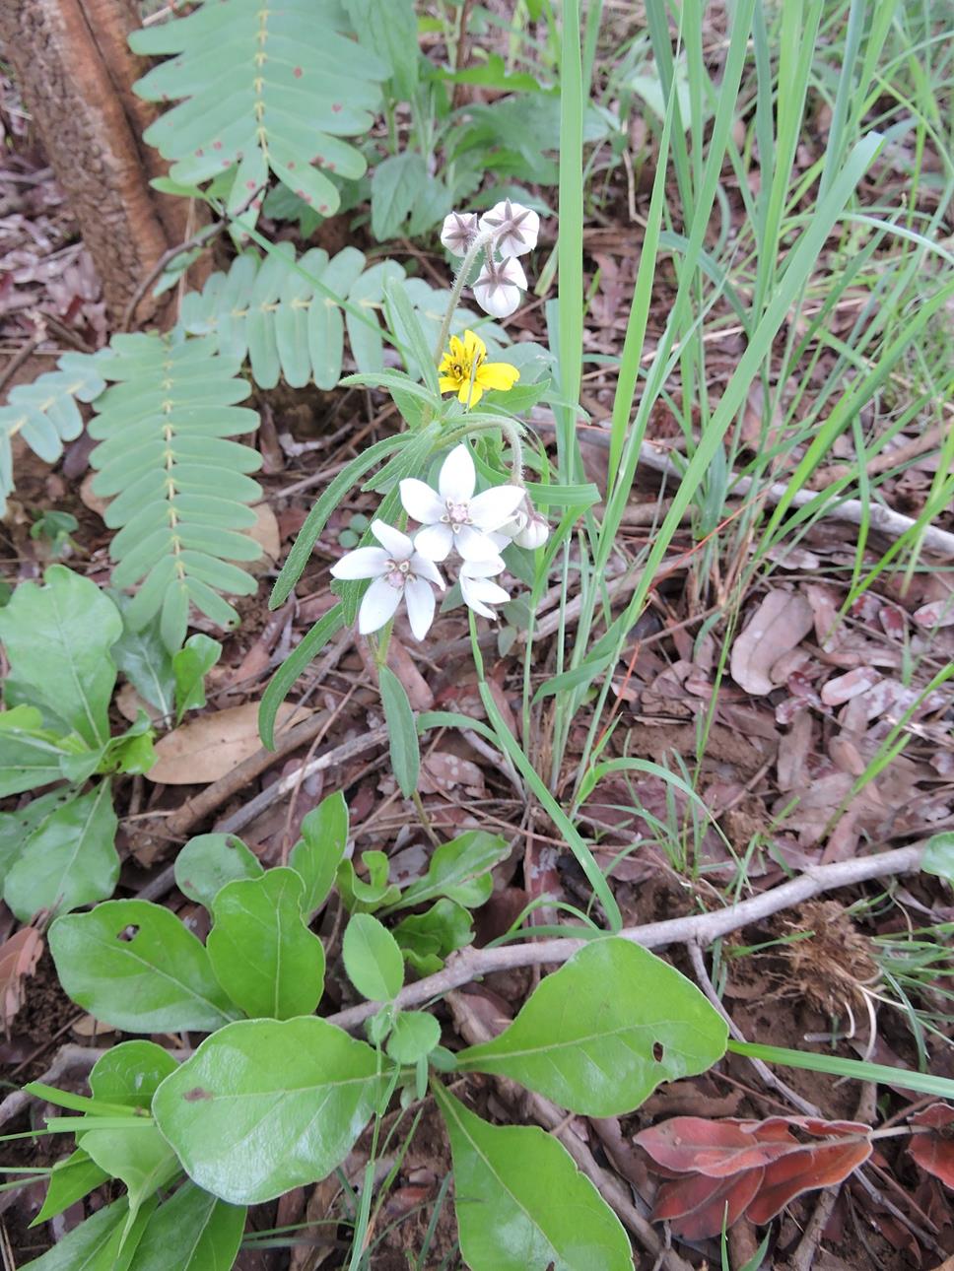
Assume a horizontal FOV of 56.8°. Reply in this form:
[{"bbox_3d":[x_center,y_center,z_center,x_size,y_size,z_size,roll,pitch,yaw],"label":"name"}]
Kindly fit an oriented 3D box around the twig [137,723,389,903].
[{"bbox_3d":[-0.131,0.112,0.564,0.179,0.017,0.022,-31,55,-22],"label":"twig"}]

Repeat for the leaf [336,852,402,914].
[{"bbox_3d":[-0.064,0.144,0.516,0.038,0.034,0.036,0,48,0],"label":"leaf"}]

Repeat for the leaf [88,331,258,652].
[{"bbox_3d":[-0.191,-0.093,0.555,0.102,0.030,0.215,-2,73,-19],"label":"leaf"}]

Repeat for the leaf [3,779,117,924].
[{"bbox_3d":[-0.210,0.109,0.453,0.053,0.015,0.080,-2,47,-1],"label":"leaf"}]

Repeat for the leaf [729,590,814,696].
[{"bbox_3d":[0.188,0.003,0.559,0.036,0.012,0.089,20,51,17],"label":"leaf"}]

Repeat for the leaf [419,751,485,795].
[{"bbox_3d":[-0.014,0.077,0.494,0.037,0.010,0.031,-5,48,-5],"label":"leaf"}]

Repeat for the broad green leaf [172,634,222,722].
[{"bbox_3d":[-0.164,0.025,0.517,0.024,0.050,0.012,15,1,-16],"label":"broad green leaf"}]

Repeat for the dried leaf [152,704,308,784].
[{"bbox_3d":[-0.142,0.060,0.506,0.095,0.012,0.037,-24,52,-19],"label":"dried leaf"}]

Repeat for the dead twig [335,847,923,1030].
[{"bbox_3d":[0.095,0.172,0.508,0.362,0.024,0.036,-12,49,-9],"label":"dead twig"}]

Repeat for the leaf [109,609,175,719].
[{"bbox_3d":[-0.237,0.019,0.632,0.056,0.022,0.104,-20,65,-17],"label":"leaf"}]

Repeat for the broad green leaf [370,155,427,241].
[{"bbox_3d":[-0.074,-0.413,0.831,0.046,0.018,0.094,17,79,-13],"label":"broad green leaf"}]

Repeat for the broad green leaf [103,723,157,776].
[{"bbox_3d":[-0.193,0.064,0.490,0.033,0.018,0.026,-31,61,4],"label":"broad green leaf"}]

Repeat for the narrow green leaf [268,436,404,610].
[{"bbox_3d":[-0.068,-0.051,0.390,0.022,0.098,0.014,41,18,-1],"label":"narrow green leaf"}]

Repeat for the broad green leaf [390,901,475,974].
[{"bbox_3d":[-0.024,0.171,0.499,0.045,0.030,0.044,-13,49,-11],"label":"broad green leaf"}]

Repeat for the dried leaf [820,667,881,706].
[{"bbox_3d":[0.268,0.037,0.633,0.049,0.012,0.024,-16,50,-14],"label":"dried leaf"}]

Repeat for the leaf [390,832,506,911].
[{"bbox_3d":[-0.013,0.119,0.443,0.065,0.018,0.034,-28,68,0],"label":"leaf"}]

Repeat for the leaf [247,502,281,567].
[{"bbox_3d":[-0.185,-0.083,0.741,0.044,0.014,0.060,20,51,17],"label":"leaf"}]

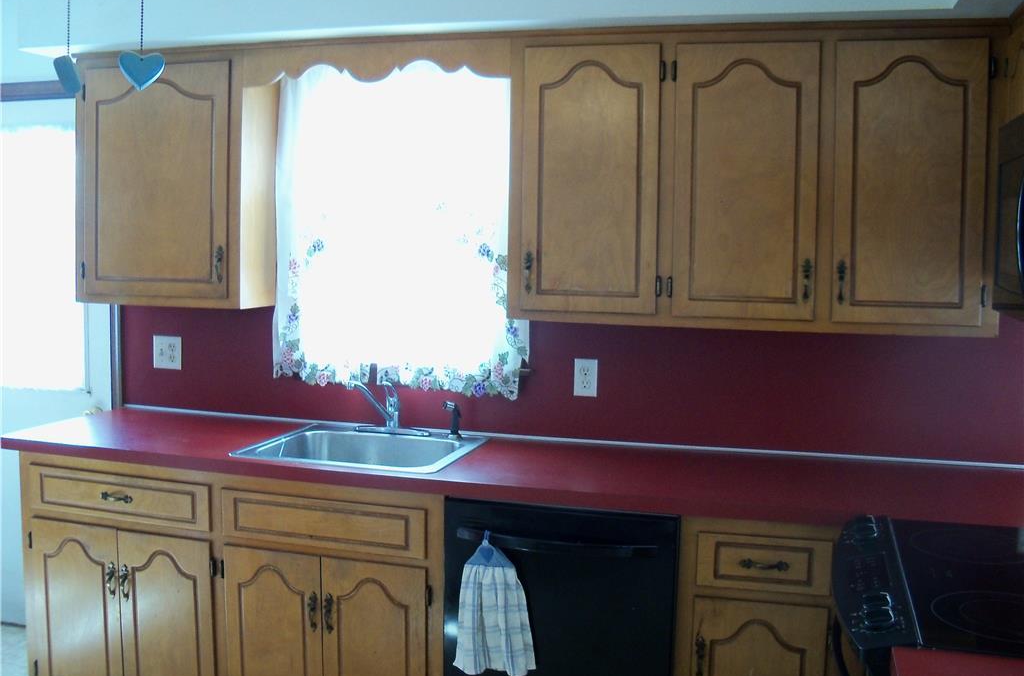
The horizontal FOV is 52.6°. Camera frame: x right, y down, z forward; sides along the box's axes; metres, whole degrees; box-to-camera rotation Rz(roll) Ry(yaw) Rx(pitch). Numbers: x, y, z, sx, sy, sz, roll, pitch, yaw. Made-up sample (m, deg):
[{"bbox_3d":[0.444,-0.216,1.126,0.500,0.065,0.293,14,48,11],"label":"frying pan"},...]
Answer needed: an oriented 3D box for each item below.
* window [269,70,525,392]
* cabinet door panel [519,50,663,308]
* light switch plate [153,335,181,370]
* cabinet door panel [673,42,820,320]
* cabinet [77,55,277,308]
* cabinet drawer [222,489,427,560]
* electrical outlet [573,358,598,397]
[{"bbox_3d":[-0.351,-0.345,3.188,0.850,1.030,0.080,2,5,15],"label":"window"},{"bbox_3d":[0.210,-0.426,2.775,0.370,0.718,0.020,2,5,15],"label":"cabinet door panel"},{"bbox_3d":[-1.180,0.051,3.541,0.115,0.115,0.008,2,5,15],"label":"light switch plate"},{"bbox_3d":[0.604,-0.406,2.665,0.371,0.718,0.020,2,5,15],"label":"cabinet door panel"},{"bbox_3d":[-1.049,-0.485,3.291,0.614,0.769,0.333,2,5,15],"label":"cabinet"},{"bbox_3d":[-0.502,0.486,2.742,0.599,0.133,0.020,2,5,15],"label":"cabinet drawer"},{"bbox_3d":[0.225,0.122,3.150,0.071,0.114,0.008,2,5,15],"label":"electrical outlet"}]

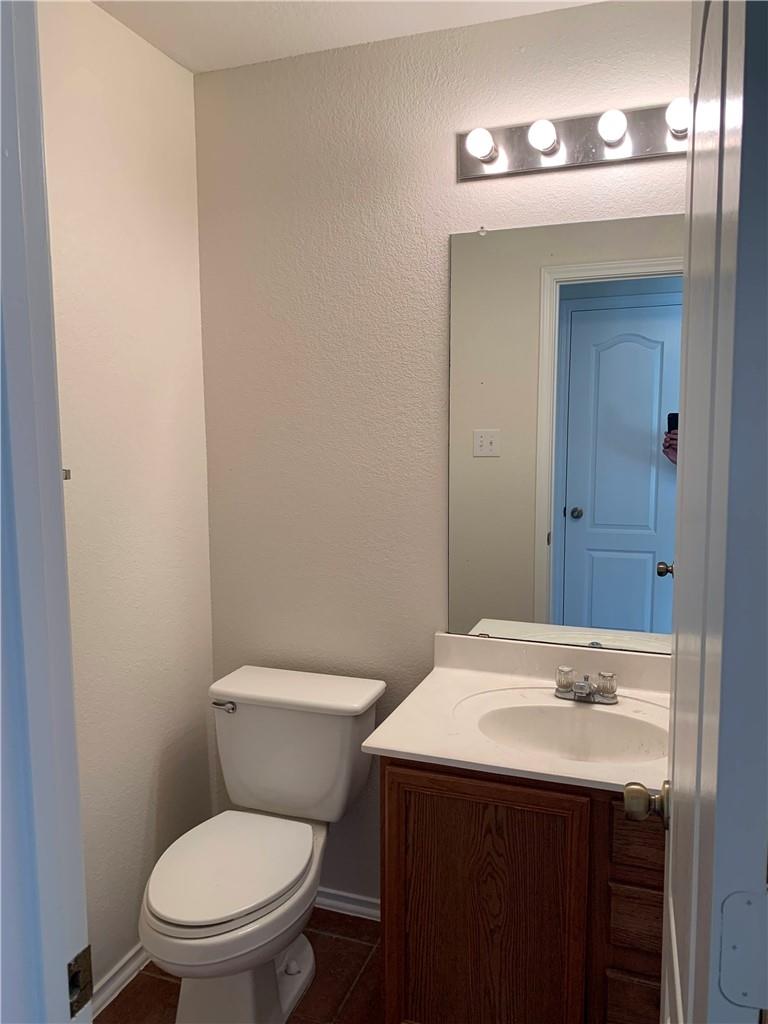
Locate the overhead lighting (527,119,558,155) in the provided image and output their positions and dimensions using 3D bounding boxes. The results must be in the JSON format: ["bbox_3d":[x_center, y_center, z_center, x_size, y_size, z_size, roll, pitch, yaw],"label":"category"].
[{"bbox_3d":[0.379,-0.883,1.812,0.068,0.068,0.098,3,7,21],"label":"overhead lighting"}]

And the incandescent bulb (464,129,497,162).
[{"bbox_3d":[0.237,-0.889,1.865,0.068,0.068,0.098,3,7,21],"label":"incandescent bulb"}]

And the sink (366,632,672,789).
[{"bbox_3d":[0.421,0.441,1.760,0.793,0.116,0.555,3,7,21],"label":"sink"}]

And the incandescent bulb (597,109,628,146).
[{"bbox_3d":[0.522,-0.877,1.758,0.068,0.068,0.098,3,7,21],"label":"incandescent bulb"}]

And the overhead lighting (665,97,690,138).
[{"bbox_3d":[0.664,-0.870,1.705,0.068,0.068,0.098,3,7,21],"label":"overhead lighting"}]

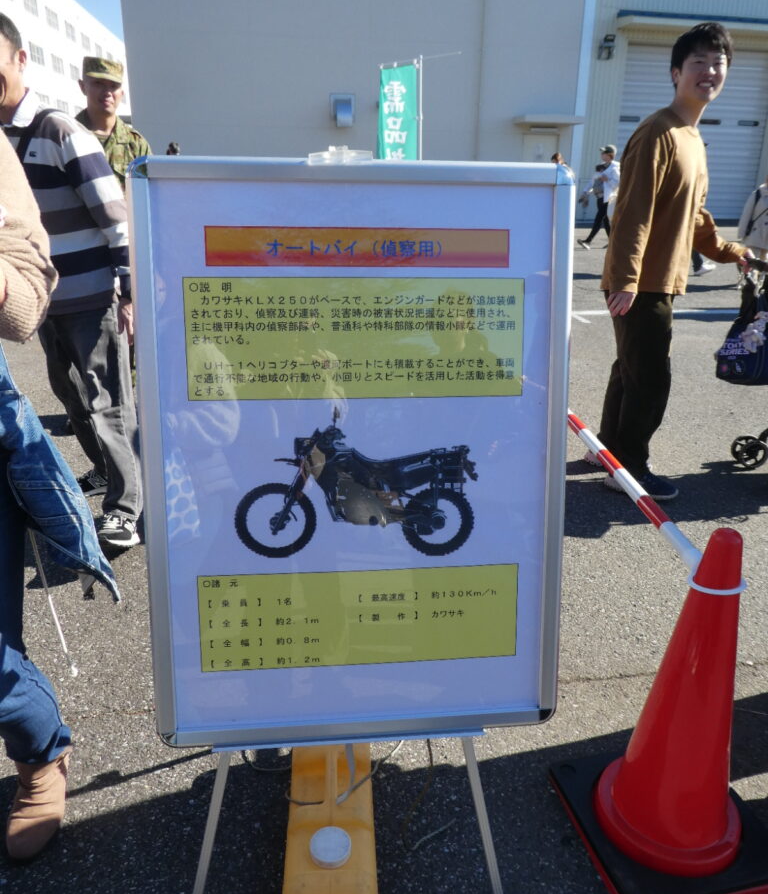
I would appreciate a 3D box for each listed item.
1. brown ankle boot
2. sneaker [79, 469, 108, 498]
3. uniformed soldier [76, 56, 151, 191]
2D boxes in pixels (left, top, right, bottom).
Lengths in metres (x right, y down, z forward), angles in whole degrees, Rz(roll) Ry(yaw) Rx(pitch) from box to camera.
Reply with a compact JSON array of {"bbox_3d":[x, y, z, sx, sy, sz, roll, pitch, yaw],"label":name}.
[{"bbox_3d":[-0.711,0.684,1.462,0.095,0.160,0.250,-4,20,-11],"label":"brown ankle boot"},{"bbox_3d":[-1.236,0.124,3.051,0.290,0.116,0.105,-14,25,-34],"label":"sneaker"},{"bbox_3d":[-1.191,-0.830,3.299,0.500,1.740,0.310,-10,22,-26],"label":"uniformed soldier"}]

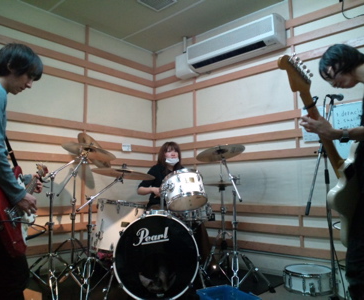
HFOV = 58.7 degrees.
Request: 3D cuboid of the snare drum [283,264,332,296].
[{"bbox_3d":[1.044,1.067,2.678,0.378,0.160,0.378,-3,-8,20],"label":"snare drum"}]

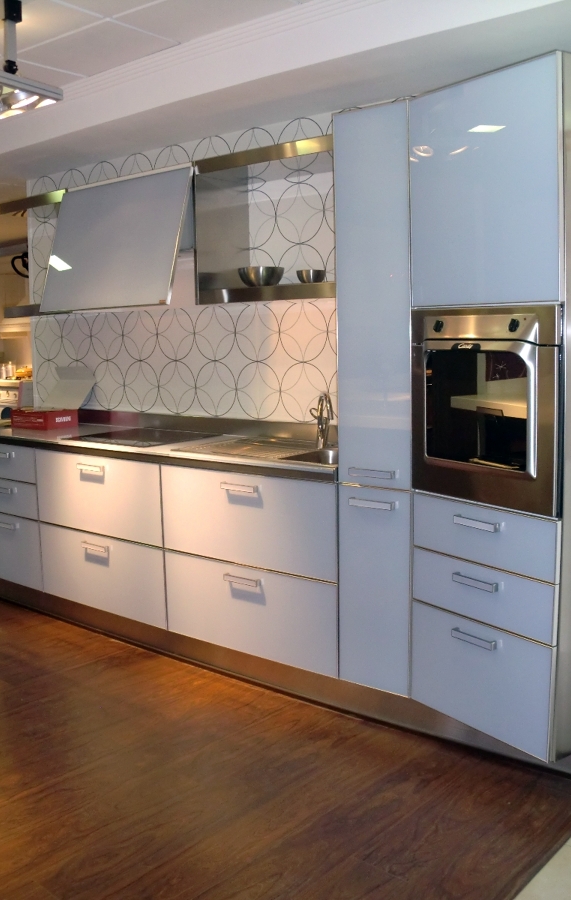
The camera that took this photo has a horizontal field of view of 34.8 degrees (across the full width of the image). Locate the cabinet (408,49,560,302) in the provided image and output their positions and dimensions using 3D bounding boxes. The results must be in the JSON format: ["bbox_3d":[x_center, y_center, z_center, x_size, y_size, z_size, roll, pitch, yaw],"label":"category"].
[{"bbox_3d":[0.779,-0.750,2.726,0.561,0.663,0.614,-6,8,-32],"label":"cabinet"}]

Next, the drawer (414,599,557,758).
[{"bbox_3d":[0.767,0.663,2.877,0.522,0.350,0.601,-6,8,-32],"label":"drawer"}]

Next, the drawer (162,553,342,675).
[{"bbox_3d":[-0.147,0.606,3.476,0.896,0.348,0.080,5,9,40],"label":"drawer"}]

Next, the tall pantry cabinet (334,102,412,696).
[{"bbox_3d":[0.472,-0.171,3.216,0.308,1.959,0.601,5,9,40],"label":"tall pantry cabinet"}]

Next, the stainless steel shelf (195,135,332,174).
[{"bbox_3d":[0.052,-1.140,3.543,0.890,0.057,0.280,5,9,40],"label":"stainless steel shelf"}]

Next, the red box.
[{"bbox_3d":[-1.261,-0.166,4.763,0.296,0.100,0.236,3,8,32],"label":"red box"}]

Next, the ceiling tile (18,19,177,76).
[{"bbox_3d":[-0.721,-1.526,3.452,0.601,0.020,0.399,5,9,40],"label":"ceiling tile"}]

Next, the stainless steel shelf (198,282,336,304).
[{"bbox_3d":[0.094,-0.630,3.663,0.908,0.059,0.364,5,9,40],"label":"stainless steel shelf"}]

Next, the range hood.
[{"bbox_3d":[-0.652,-0.939,4.153,0.908,0.606,0.527,5,9,40],"label":"range hood"}]

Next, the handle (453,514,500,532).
[{"bbox_3d":[0.559,0.216,2.655,0.031,0.026,0.171,-6,8,-32],"label":"handle"}]

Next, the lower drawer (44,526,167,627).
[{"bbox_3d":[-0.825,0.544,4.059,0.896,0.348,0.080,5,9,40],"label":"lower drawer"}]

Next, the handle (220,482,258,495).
[{"bbox_3d":[-0.171,0.142,3.396,0.171,0.026,0.031,5,9,40],"label":"handle"}]

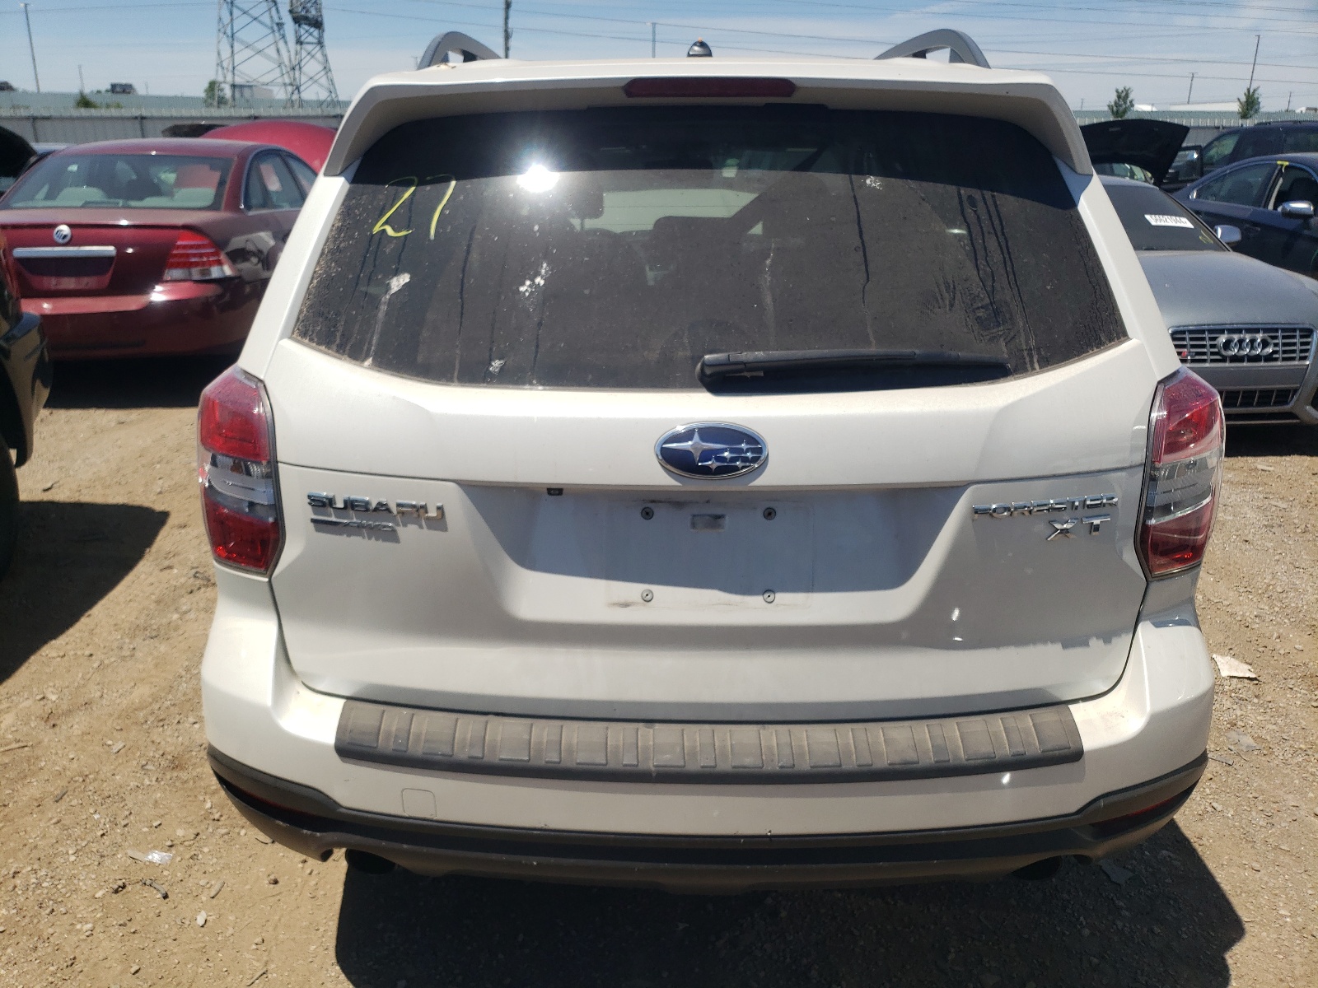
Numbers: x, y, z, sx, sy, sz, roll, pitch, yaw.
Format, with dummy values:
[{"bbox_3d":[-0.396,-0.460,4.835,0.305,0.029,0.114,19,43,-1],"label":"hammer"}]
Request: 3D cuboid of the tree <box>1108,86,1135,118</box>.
[{"bbox_3d":[25.674,-20.739,55.664,1.550,4.000,1.500,0,19,0],"label":"tree"}]

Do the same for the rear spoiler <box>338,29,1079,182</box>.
[{"bbox_3d":[0.077,-0.560,1.461,1.130,0.170,0.280,0,19,0],"label":"rear spoiler"}]

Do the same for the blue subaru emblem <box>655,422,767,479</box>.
[{"bbox_3d":[0.073,-0.060,1.378,0.157,0.082,0.018,0,9,0],"label":"blue subaru emblem"}]

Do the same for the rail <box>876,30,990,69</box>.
[{"bbox_3d":[0.575,-1.059,2.537,0.120,0.110,1.680,0,19,0],"label":"rail"}]

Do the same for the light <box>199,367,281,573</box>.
[{"bbox_3d":[-0.678,-0.055,1.620,0.210,0.340,0.270,0,19,0],"label":"light"}]

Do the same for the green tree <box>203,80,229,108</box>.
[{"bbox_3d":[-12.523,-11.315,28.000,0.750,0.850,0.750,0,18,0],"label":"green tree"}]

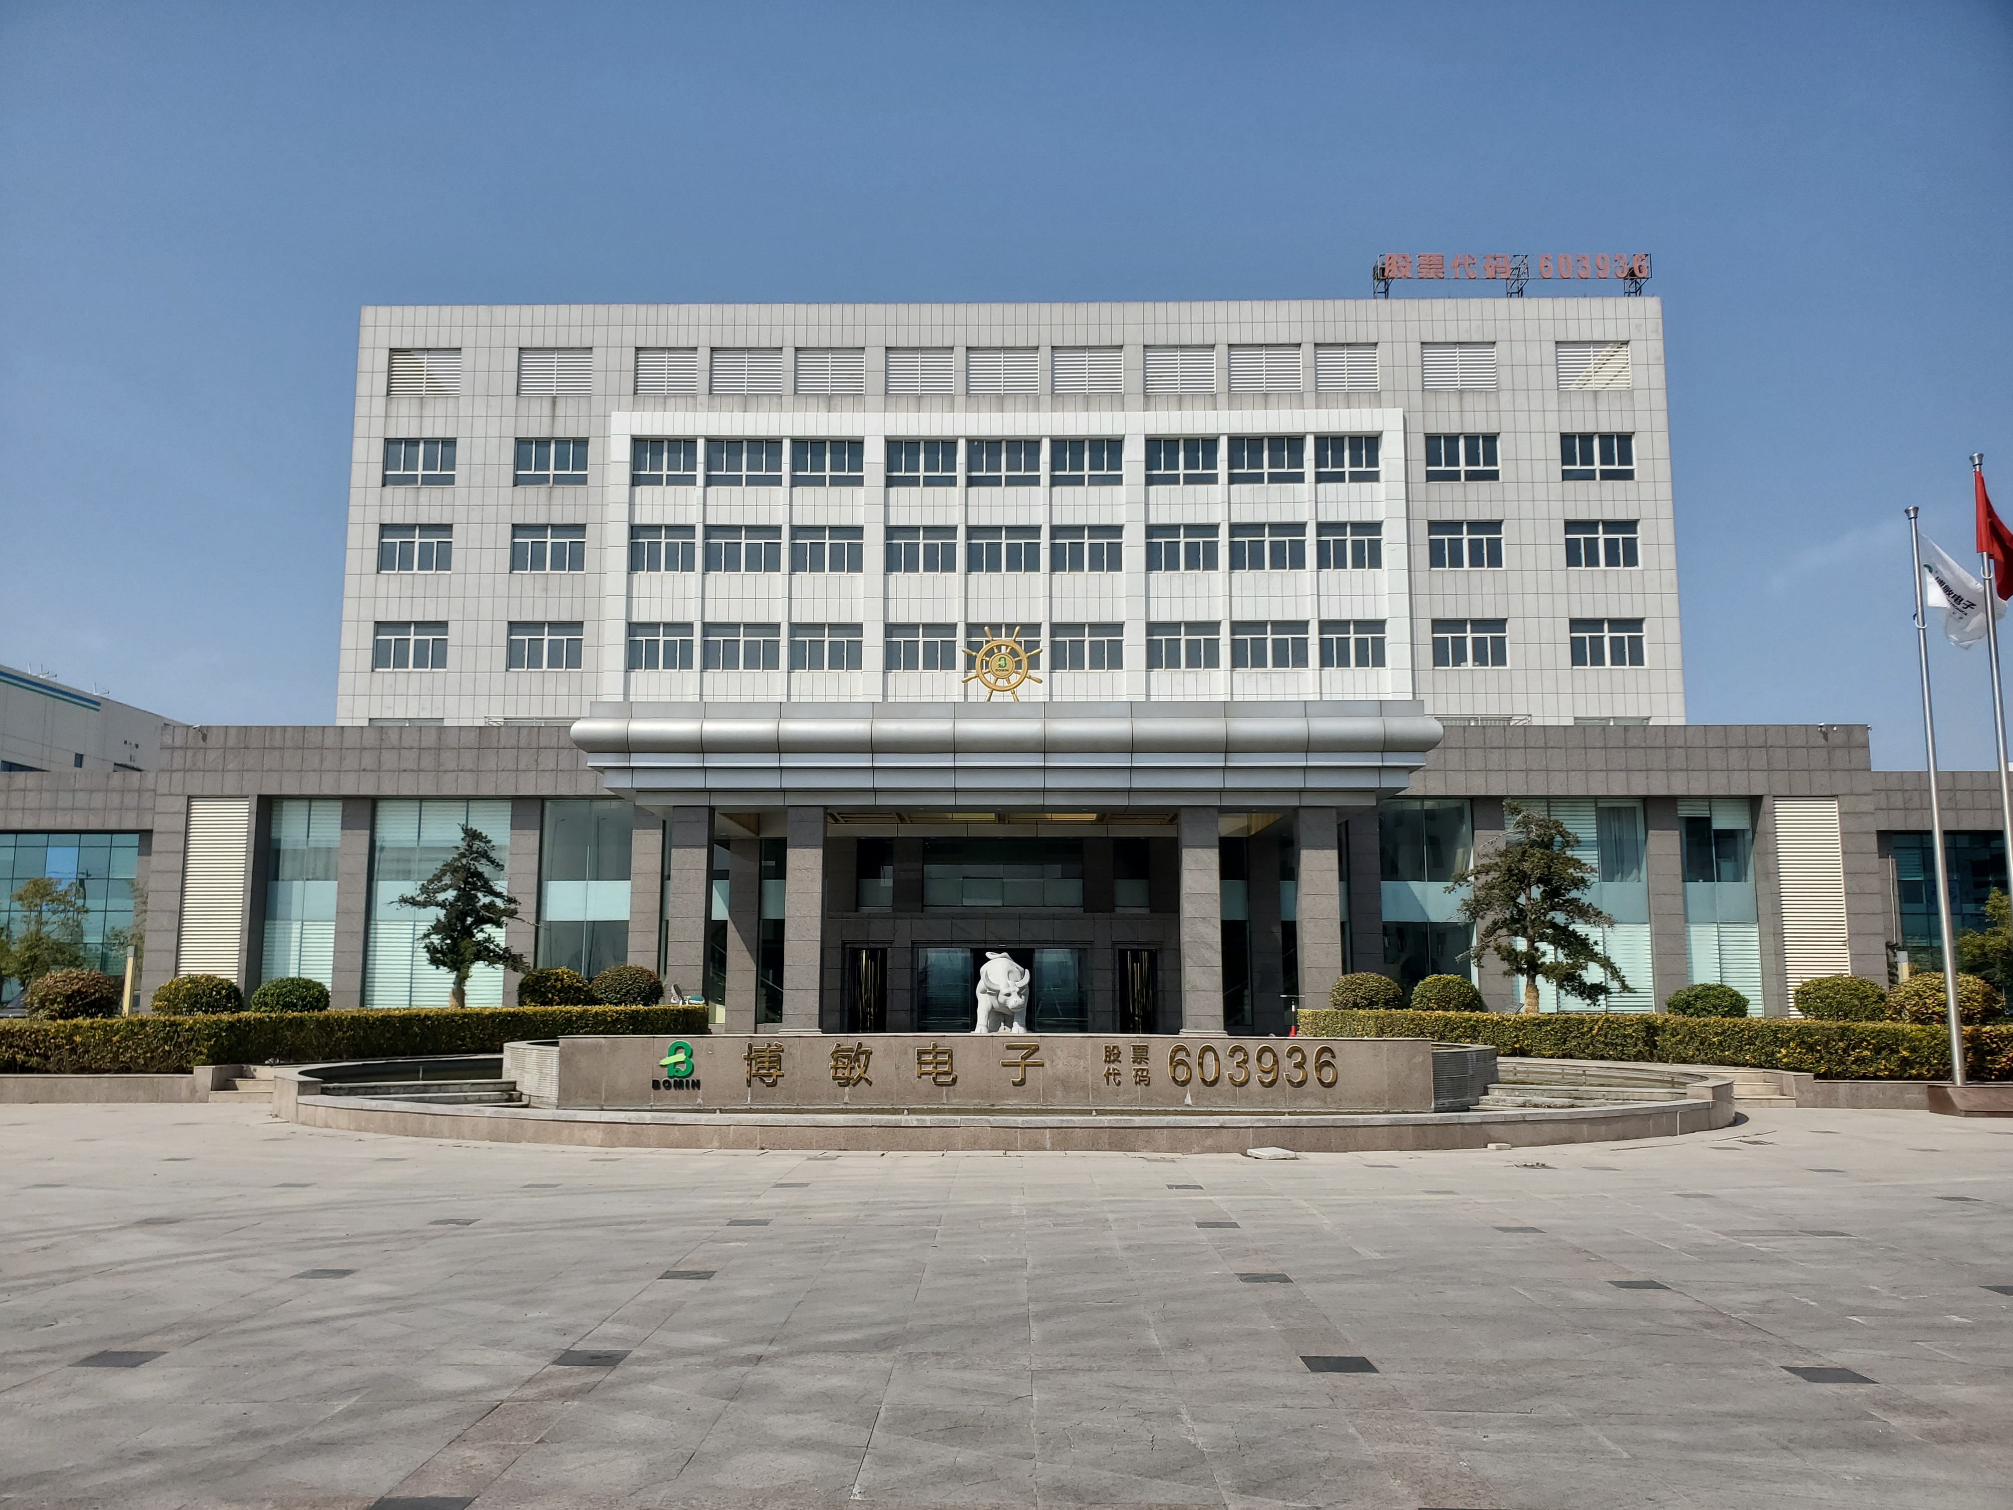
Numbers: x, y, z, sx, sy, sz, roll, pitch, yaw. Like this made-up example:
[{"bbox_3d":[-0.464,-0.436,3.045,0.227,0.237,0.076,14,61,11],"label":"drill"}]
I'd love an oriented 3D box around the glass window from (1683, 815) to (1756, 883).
[{"bbox_3d":[21.797,2.965,46.208,2.100,2.080,0.120,0,-8,1],"label":"glass window"}]

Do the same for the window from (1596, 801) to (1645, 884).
[{"bbox_3d":[18.846,2.735,46.339,1.480,2.460,0.120,0,-8,1],"label":"window"}]

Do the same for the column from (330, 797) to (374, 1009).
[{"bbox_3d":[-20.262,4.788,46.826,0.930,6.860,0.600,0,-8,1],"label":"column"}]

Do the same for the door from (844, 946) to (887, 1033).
[{"bbox_3d":[-3.989,6.815,43.583,1.150,2.450,0.150,0,-8,1],"label":"door"}]

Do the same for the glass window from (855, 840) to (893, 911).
[{"bbox_3d":[-4.252,3.866,48.960,1.222,2.392,0.150,0,-8,0],"label":"glass window"}]

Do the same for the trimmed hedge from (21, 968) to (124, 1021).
[{"bbox_3d":[-15.589,4.259,25.205,1.677,1.400,1.600,0,-8,1],"label":"trimmed hedge"}]

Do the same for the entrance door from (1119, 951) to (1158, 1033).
[{"bbox_3d":[3.796,6.776,43.185,1.120,2.450,0.150,0,-8,1],"label":"entrance door"}]

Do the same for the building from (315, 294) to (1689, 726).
[{"bbox_3d":[0.106,-2.494,61.983,46.844,25.606,18.000,0,-8,1],"label":"building"}]

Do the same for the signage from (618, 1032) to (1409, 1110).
[{"bbox_3d":[0.031,3.757,17.853,9.489,0.920,0.350,0,-8,1],"label":"signage"}]

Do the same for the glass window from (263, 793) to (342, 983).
[{"bbox_3d":[-22.763,4.777,48.826,2.361,6.856,0.150,0,-8,0],"label":"glass window"}]

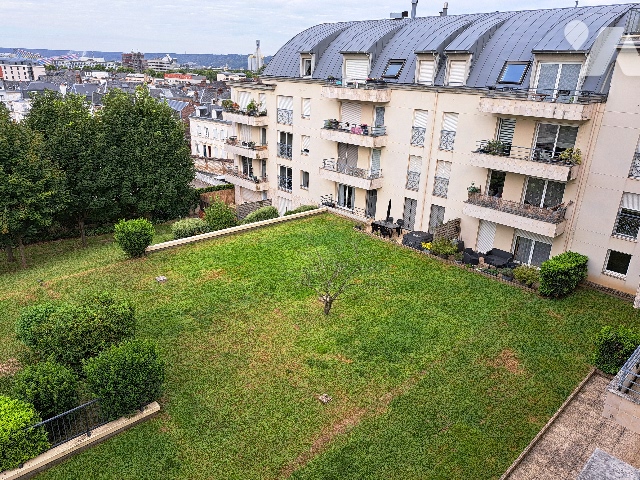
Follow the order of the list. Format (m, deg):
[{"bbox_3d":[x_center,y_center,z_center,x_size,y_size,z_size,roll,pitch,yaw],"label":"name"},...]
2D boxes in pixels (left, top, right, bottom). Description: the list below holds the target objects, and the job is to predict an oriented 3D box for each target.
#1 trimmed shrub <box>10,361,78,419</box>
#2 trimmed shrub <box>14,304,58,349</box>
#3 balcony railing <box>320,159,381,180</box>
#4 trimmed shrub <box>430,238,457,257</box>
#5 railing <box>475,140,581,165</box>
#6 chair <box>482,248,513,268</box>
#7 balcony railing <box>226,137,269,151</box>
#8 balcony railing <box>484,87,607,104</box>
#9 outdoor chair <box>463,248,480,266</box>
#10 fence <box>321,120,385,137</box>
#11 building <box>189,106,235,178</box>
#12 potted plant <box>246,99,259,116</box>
[{"bbox_3d":[-8.272,4.380,13.491,1.700,1.650,1.750,21,29,39],"label":"trimmed shrub"},{"bbox_3d":[-10.462,3.149,16.429,1.600,1.300,1.500,-17,28,-41],"label":"trimmed shrub"},{"bbox_3d":[2.106,-4.869,30.250,4.650,0.660,1.100,21,29,39],"label":"balcony railing"},{"bbox_3d":[7.015,0.463,25.221,1.500,0.970,1.350,21,29,39],"label":"trimmed shrub"},{"bbox_3d":[10.299,-4.419,22.388,0.950,0.660,4.850,-18,28,-41],"label":"railing"},{"bbox_3d":[9.509,1.089,23.838,0.850,0.770,1.200,-17,28,-41],"label":"chair"},{"bbox_3d":[-6.648,-8.434,39.591,1.050,0.720,5.200,-17,28,-40],"label":"balcony railing"},{"bbox_3d":[10.145,-6.887,21.128,4.900,0.550,1.100,21,29,39],"label":"balcony railing"},{"bbox_3d":[8.177,0.955,23.950,0.680,0.740,0.720,-4,22,-13],"label":"outdoor chair"},{"bbox_3d":[2.300,-7.626,30.325,1.050,0.700,5.200,-15,26,-36],"label":"fence"},{"bbox_3d":[-12.966,-17.178,70.356,14.000,9.300,9.000,20,28,39],"label":"building"},{"bbox_3d":[-5.522,-10.778,36.210,0.850,1.500,0.850,-17,28,-41],"label":"potted plant"}]

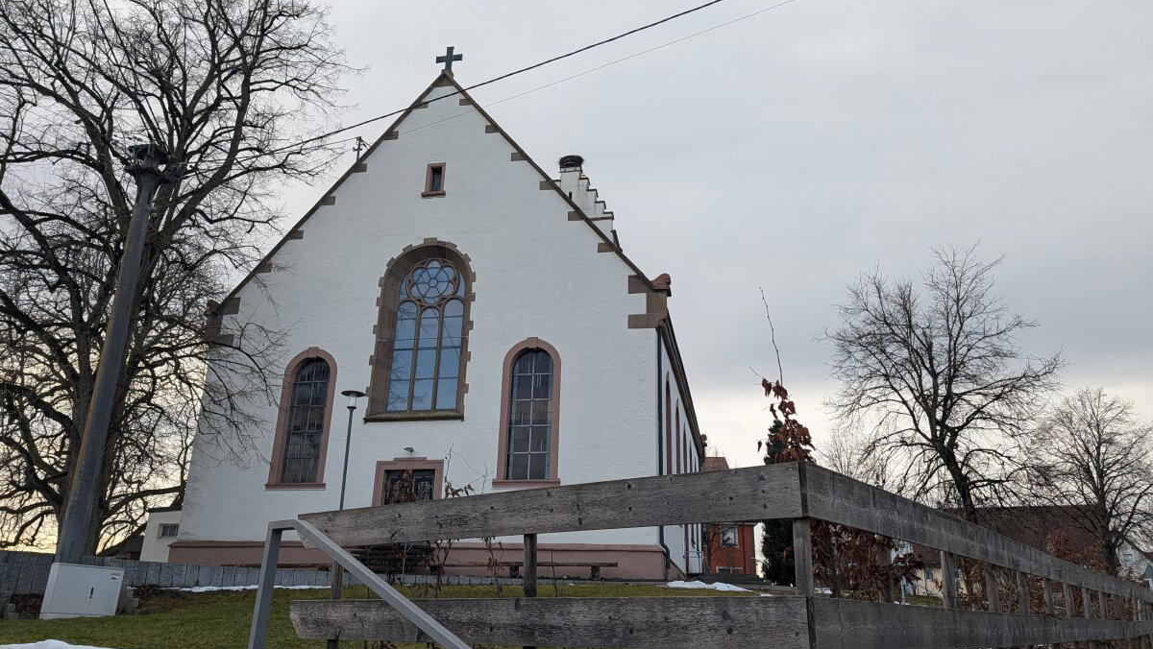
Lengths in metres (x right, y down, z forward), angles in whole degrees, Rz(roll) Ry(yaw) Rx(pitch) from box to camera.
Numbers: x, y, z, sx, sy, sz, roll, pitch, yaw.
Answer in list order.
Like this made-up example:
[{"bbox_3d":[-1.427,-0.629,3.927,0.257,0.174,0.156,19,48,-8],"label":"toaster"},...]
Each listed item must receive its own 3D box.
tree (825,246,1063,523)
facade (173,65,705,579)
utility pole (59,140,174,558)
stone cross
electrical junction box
[{"bbox_3d":[13.156,3.063,28.126,7.800,12.800,7.700,-3,-20,11],"label":"tree"},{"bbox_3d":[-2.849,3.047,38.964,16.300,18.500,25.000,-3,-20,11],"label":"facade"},{"bbox_3d":[-9.638,0.601,16.660,1.000,9.970,0.700,-3,-20,11],"label":"utility pole"},{"bbox_3d":[-4.835,-10.161,30.950,1.050,1.100,0.260,-3,-20,11],"label":"stone cross"},{"bbox_3d":[-8.895,4.833,14.459,0.330,0.900,1.120,-12,-23,33],"label":"electrical junction box"}]

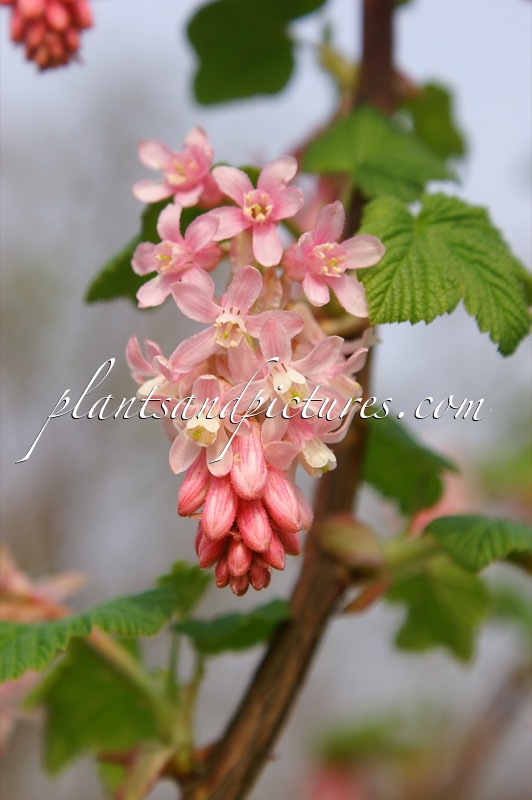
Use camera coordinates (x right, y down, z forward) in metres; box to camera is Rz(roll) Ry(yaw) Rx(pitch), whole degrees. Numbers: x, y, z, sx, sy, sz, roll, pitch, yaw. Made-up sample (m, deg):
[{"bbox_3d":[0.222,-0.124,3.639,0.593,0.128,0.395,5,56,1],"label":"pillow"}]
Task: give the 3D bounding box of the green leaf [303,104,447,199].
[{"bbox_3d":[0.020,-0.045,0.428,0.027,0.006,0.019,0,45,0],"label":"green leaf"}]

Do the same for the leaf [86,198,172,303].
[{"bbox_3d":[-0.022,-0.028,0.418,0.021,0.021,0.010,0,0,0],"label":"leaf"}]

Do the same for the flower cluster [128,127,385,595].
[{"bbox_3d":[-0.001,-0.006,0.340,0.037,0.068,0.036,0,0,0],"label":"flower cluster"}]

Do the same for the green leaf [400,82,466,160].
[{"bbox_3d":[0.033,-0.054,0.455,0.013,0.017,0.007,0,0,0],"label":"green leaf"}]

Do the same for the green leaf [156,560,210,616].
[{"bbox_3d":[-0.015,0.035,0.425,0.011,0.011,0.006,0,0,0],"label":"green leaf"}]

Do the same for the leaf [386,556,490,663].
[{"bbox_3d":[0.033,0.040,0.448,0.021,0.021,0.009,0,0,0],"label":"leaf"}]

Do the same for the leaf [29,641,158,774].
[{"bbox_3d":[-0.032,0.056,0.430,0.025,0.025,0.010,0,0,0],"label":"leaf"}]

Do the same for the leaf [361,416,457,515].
[{"bbox_3d":[0.022,0.011,0.375,0.017,0.016,0.010,0,0,0],"label":"leaf"}]

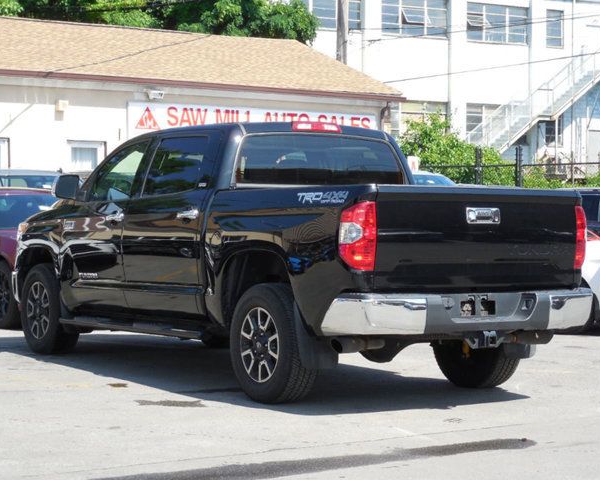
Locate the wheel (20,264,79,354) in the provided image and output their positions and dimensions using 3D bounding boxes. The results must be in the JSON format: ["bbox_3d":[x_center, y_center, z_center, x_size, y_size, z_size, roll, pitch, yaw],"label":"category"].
[{"bbox_3d":[-2.163,0.605,12.624,0.280,0.795,0.800,0,1,-33],"label":"wheel"}]

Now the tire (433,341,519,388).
[{"bbox_3d":[1.294,0.677,10.454,0.280,0.795,0.800,0,1,-33],"label":"tire"}]

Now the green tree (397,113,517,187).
[{"bbox_3d":[3.276,-1.030,30.000,2.700,3.100,2.600,1,1,0],"label":"green tree"}]

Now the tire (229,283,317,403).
[{"bbox_3d":[-0.154,0.678,9.518,0.280,0.795,0.800,0,1,-33],"label":"tire"}]

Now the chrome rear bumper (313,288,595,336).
[{"bbox_3d":[1.094,0.447,9.176,1.950,0.265,0.440,0,1,-33],"label":"chrome rear bumper"}]

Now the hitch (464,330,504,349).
[{"bbox_3d":[1.168,0.620,9.061,0.290,0.125,0.160,0,1,-33],"label":"hitch"}]

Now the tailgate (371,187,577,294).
[{"bbox_3d":[1.137,-0.009,9.109,1.630,0.640,0.110,0,1,-33],"label":"tailgate"}]

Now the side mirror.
[{"bbox_3d":[-1.891,-0.424,11.691,0.250,0.210,0.180,0,1,-33],"label":"side mirror"}]

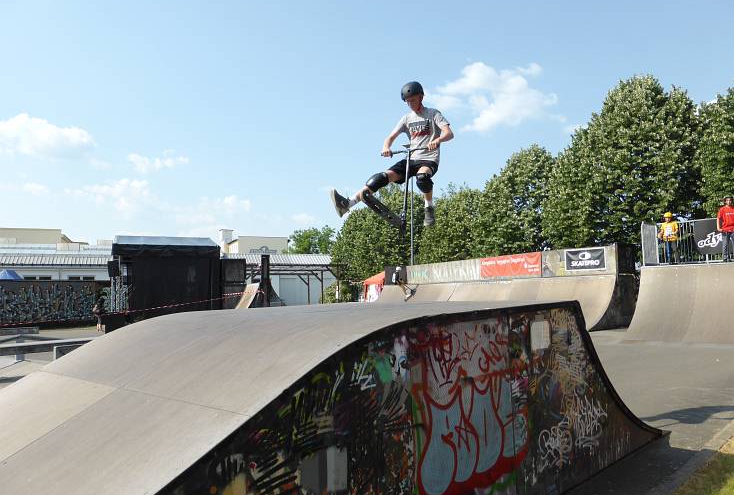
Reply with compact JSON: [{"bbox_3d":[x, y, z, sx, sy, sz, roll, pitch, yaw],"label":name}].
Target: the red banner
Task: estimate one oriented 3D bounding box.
[{"bbox_3d":[6.249,0.827,25.146,0.040,0.945,3.707,1,-5,-30],"label":"red banner"}]

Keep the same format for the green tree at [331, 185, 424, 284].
[{"bbox_3d":[0.793,-0.001,48.276,7.800,10.535,7.600,-1,-4,0],"label":"green tree"}]

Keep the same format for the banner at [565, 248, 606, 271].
[{"bbox_3d":[8.271,0.469,21.707,0.040,0.781,1.825,1,-5,-30],"label":"banner"}]

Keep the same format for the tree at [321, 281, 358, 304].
[{"bbox_3d":[-1.959,3.576,40.969,2.800,2.429,2.600,-1,-4,0],"label":"tree"}]

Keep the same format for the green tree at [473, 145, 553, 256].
[{"bbox_3d":[10.071,-1.155,36.076,7.100,10.544,7.100,-1,-4,0],"label":"green tree"}]

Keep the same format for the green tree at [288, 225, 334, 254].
[{"bbox_3d":[-6.805,2.321,72.252,7.200,9.900,7.000,-1,-4,0],"label":"green tree"}]

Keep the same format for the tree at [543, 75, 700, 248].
[{"bbox_3d":[13.167,-2.721,30.356,7.700,12.652,7.700,-1,-4,0],"label":"tree"}]

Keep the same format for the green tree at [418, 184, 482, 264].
[{"bbox_3d":[6.849,0.035,41.724,6.800,9.181,6.800,-1,-4,0],"label":"green tree"}]

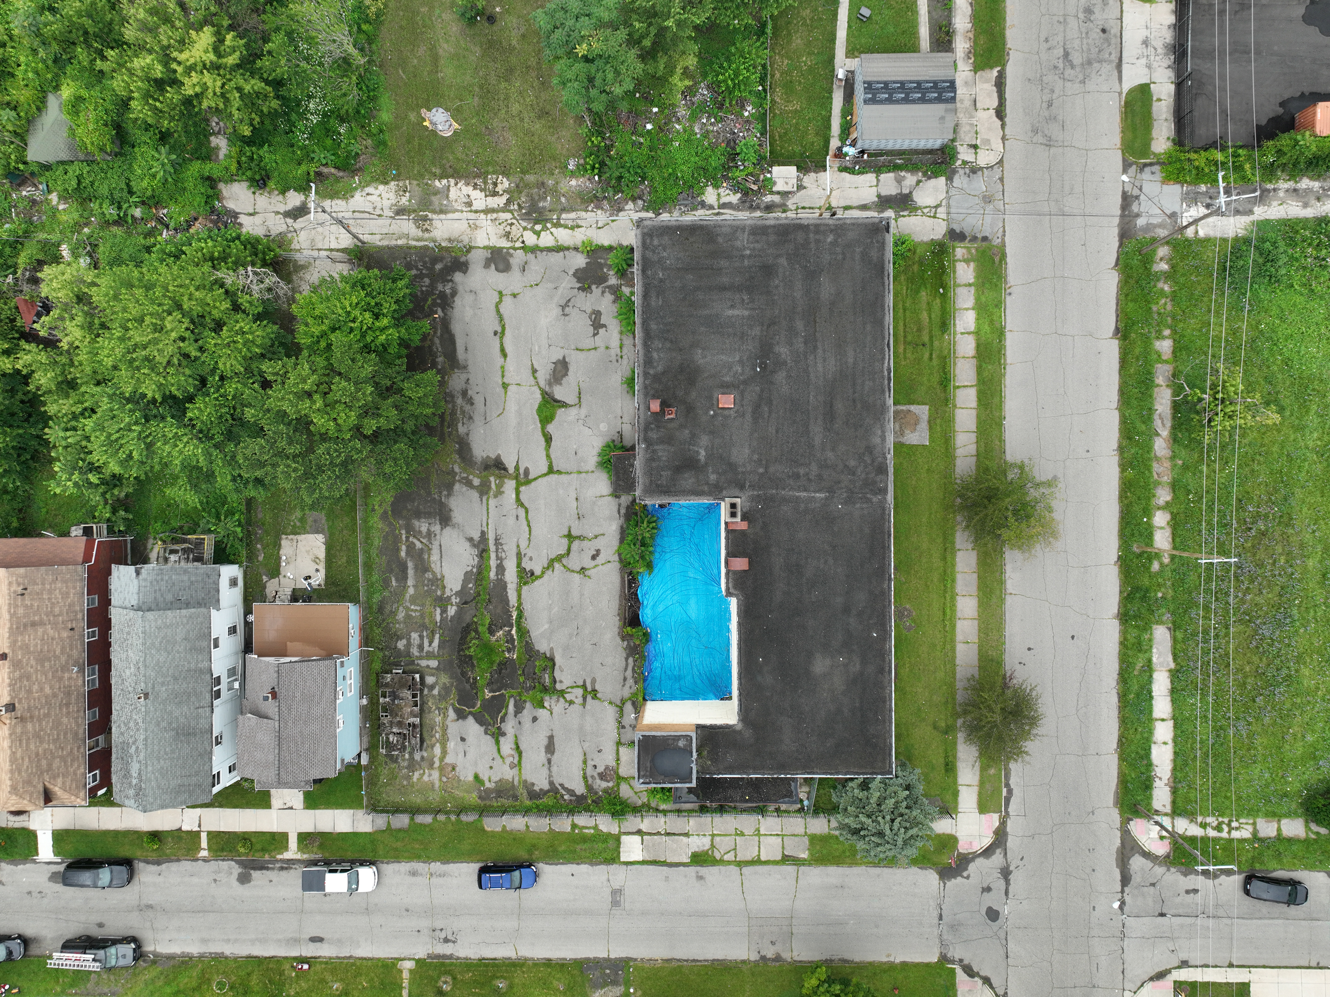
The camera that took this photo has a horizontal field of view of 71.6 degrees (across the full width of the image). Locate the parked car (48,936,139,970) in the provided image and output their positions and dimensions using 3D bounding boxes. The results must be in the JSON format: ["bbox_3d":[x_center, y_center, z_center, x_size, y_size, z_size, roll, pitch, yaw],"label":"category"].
[{"bbox_3d":[-41.720,33.596,67.980,5.900,1.900,2.000,0,90,1],"label":"parked car"}]

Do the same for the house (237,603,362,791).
[{"bbox_3d":[-26.244,14.099,64.949,7.100,7.200,13.200,0,90,1],"label":"house"}]

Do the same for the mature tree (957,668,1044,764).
[{"bbox_3d":[23.388,15.171,64.538,5.900,6.300,6.400,0,90,1],"label":"mature tree"}]

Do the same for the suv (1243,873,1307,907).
[{"bbox_3d":[44.242,28.350,66.573,4.620,1.660,1.820,8,90,1],"label":"suv"}]

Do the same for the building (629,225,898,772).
[{"bbox_3d":[6.689,-0.037,64.244,17.076,7.300,37.080,0,90,1],"label":"building"}]

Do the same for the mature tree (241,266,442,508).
[{"bbox_3d":[-21.659,-7.518,62.847,13.200,11.000,15.800,0,90,1],"label":"mature tree"}]

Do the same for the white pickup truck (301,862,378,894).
[{"bbox_3d":[-23.855,27.969,67.686,5.500,1.800,1.880,0,90,1],"label":"white pickup truck"}]

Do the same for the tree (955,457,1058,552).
[{"bbox_3d":[23.467,0.430,63.853,6.072,7.500,6.598,0,90,1],"label":"tree"}]

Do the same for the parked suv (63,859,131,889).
[{"bbox_3d":[-41.765,27.850,68.013,4.900,1.770,1.850,0,90,1],"label":"parked suv"}]

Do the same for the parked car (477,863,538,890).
[{"bbox_3d":[-11.488,27.787,67.519,4.380,1.700,1.750,0,90,1],"label":"parked car"}]

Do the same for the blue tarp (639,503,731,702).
[{"bbox_3d":[1.486,7.602,67.728,6.870,0.500,14.600,0,90,1],"label":"blue tarp"}]

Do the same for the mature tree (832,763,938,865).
[{"bbox_3d":[15.637,21.830,62.610,7.100,10.300,6.800,0,90,1],"label":"mature tree"}]

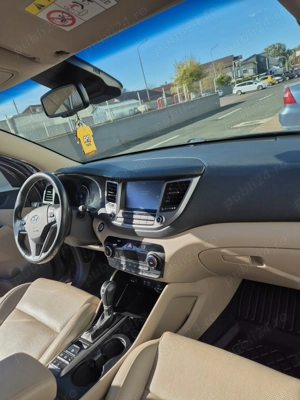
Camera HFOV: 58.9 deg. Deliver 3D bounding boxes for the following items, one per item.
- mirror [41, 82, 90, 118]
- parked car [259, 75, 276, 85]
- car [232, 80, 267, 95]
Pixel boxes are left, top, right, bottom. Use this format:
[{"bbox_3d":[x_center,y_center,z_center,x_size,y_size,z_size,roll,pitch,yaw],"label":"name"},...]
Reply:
[{"bbox_3d":[-0.247,-0.290,0.779,0.230,0.066,0.038,9,35,45],"label":"mirror"},{"bbox_3d":[18.252,-18.937,42.525,3.800,1.500,1.660,8,28,44],"label":"parked car"},{"bbox_3d":[12.992,-14.704,34.400,4.550,1.480,1.800,1,24,34],"label":"car"}]

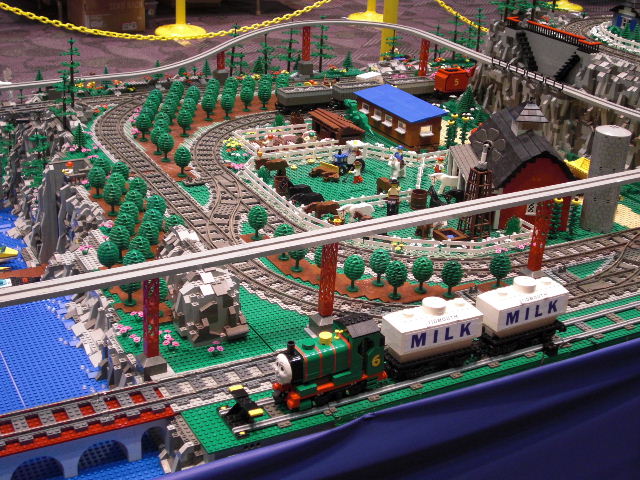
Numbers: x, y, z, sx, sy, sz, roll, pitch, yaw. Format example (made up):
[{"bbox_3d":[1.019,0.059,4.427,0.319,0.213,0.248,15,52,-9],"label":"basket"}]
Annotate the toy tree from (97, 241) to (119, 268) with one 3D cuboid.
[{"bbox_3d":[-0.326,0.030,1.491,0.034,0.060,0.034,-10,27,-27],"label":"toy tree"}]

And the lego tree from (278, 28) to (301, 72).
[{"bbox_3d":[-0.083,-0.534,2.670,0.066,0.146,0.066,2,25,-2],"label":"lego tree"}]

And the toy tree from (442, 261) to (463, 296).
[{"bbox_3d":[0.203,0.059,1.486,0.033,0.060,0.033,2,24,-1],"label":"toy tree"}]

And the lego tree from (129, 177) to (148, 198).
[{"bbox_3d":[-0.330,-0.083,1.748,0.034,0.059,0.034,-2,25,-11],"label":"lego tree"}]

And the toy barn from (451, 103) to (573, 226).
[{"bbox_3d":[0.374,-0.170,1.862,0.200,0.205,0.287,2,25,-2],"label":"toy barn"}]

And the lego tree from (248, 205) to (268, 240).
[{"bbox_3d":[-0.108,-0.032,1.670,0.033,0.064,0.033,2,25,-4],"label":"lego tree"}]

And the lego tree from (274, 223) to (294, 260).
[{"bbox_3d":[-0.059,0.002,1.595,0.033,0.062,0.033,3,24,-1],"label":"lego tree"}]

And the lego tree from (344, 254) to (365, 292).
[{"bbox_3d":[0.054,0.051,1.511,0.033,0.064,0.033,4,25,2],"label":"lego tree"}]

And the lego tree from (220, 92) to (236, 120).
[{"bbox_3d":[-0.219,-0.317,2.279,0.033,0.064,0.033,1,25,-6],"label":"lego tree"}]

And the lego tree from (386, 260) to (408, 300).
[{"bbox_3d":[0.119,0.061,1.491,0.033,0.062,0.033,3,24,-1],"label":"lego tree"}]

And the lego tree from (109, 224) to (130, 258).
[{"bbox_3d":[-0.323,0.006,1.554,0.034,0.059,0.034,-3,25,-12],"label":"lego tree"}]

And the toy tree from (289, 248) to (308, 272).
[{"bbox_3d":[-0.036,0.021,1.557,0.033,0.062,0.033,3,24,-1],"label":"toy tree"}]

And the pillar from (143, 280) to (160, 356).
[{"bbox_3d":[-0.216,0.095,1.233,0.017,0.117,0.017,-9,27,-27],"label":"pillar"}]

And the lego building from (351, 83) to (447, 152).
[{"bbox_3d":[0.181,-0.286,2.244,0.097,0.091,0.256,-9,27,-27],"label":"lego building"}]

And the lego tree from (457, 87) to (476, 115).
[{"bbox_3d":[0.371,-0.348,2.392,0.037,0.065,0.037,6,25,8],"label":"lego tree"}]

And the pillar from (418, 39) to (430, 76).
[{"bbox_3d":[0.286,-0.509,2.659,0.017,0.111,0.017,-9,27,-27],"label":"pillar"}]

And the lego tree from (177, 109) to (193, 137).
[{"bbox_3d":[-0.299,-0.258,2.134,0.034,0.059,0.034,-1,25,-8],"label":"lego tree"}]

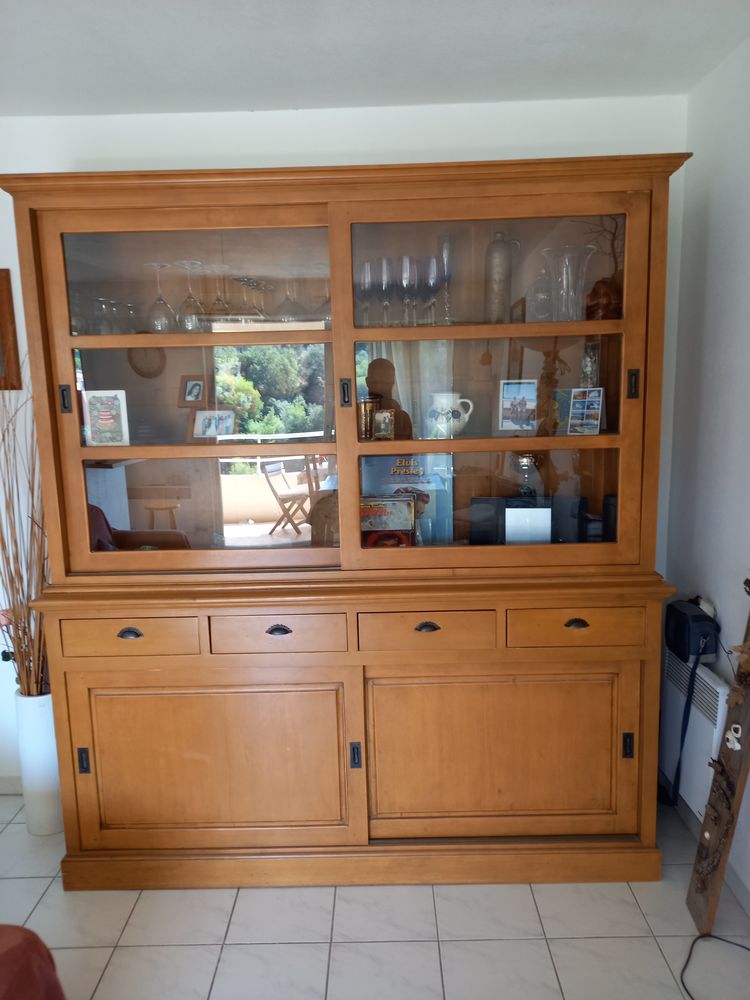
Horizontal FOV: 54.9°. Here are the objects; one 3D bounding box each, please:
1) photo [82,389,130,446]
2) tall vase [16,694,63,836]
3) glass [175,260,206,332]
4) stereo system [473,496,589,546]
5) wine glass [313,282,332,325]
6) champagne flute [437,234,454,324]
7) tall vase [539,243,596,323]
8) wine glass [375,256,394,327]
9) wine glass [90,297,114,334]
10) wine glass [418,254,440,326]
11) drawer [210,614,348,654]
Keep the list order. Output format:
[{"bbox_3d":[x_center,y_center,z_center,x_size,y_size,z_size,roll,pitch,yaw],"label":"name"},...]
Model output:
[{"bbox_3d":[-0.848,-0.255,2.288,0.133,0.184,0.030,-2,1,-3],"label":"photo"},{"bbox_3d":[-1.188,0.931,2.622,0.168,0.517,0.168,-1,9,0],"label":"tall vase"},{"bbox_3d":[-0.555,-0.605,2.180,0.089,0.211,0.089,-1,8,1],"label":"glass"},{"bbox_3d":[0.489,0.088,2.330,0.342,0.172,0.200,-1,9,0],"label":"stereo system"},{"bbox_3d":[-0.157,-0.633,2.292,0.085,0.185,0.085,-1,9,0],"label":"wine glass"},{"bbox_3d":[0.221,-0.675,2.232,0.062,0.281,0.062,-1,9,1],"label":"champagne flute"},{"bbox_3d":[0.600,-0.652,2.223,0.172,0.235,0.172,-1,8,1],"label":"tall vase"},{"bbox_3d":[0.031,-0.622,2.193,0.062,0.212,0.062,-1,8,1],"label":"wine glass"},{"bbox_3d":[-0.870,-0.590,2.309,0.077,0.122,0.077,-1,9,0],"label":"wine glass"},{"bbox_3d":[0.171,-0.652,2.248,0.070,0.225,0.070,-1,9,0],"label":"wine glass"},{"bbox_3d":[-0.282,0.370,2.327,0.408,0.116,0.400,-1,8,1],"label":"drawer"}]

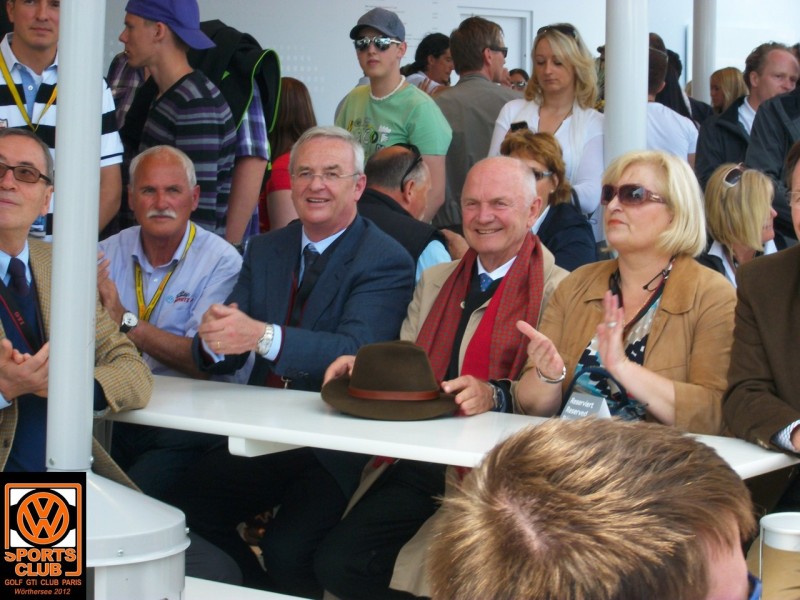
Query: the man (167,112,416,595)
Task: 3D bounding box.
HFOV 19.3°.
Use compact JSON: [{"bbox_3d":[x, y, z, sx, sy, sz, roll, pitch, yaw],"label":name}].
[{"bbox_3d":[-0.262,0.269,5.401,0.550,1.310,0.770,6,9,27],"label":"man"}]

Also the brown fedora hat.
[{"bbox_3d":[-0.017,0.170,5.190,0.295,0.135,0.310,4,9,15],"label":"brown fedora hat"}]

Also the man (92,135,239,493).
[{"bbox_3d":[-0.661,0.273,5.775,0.540,1.280,0.760,5,9,22],"label":"man"}]

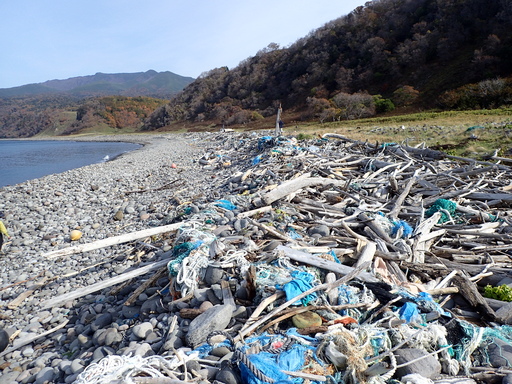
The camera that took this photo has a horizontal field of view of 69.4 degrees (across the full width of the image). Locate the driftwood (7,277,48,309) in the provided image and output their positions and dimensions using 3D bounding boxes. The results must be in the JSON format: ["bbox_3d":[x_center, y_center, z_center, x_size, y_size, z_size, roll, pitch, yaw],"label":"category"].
[{"bbox_3d":[-3.075,1.347,5.025,0.110,0.070,0.687,2,16,10],"label":"driftwood"}]

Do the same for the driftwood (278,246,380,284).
[{"bbox_3d":[0.747,0.758,3.950,1.083,0.100,0.130,11,14,34],"label":"driftwood"}]

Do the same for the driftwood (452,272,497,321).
[{"bbox_3d":[1.921,0.909,3.250,0.160,0.140,0.441,0,25,-1],"label":"driftwood"}]

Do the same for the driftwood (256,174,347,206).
[{"bbox_3d":[0.868,-0.037,6.900,1.750,0.420,0.280,-5,10,-27],"label":"driftwood"}]

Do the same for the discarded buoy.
[{"bbox_3d":[-4.271,1.035,8.800,0.280,0.250,0.270,-3,9,-17],"label":"discarded buoy"}]

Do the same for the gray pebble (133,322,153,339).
[{"bbox_3d":[-0.952,1.161,3.100,0.160,0.100,0.135,-2,9,-11],"label":"gray pebble"}]

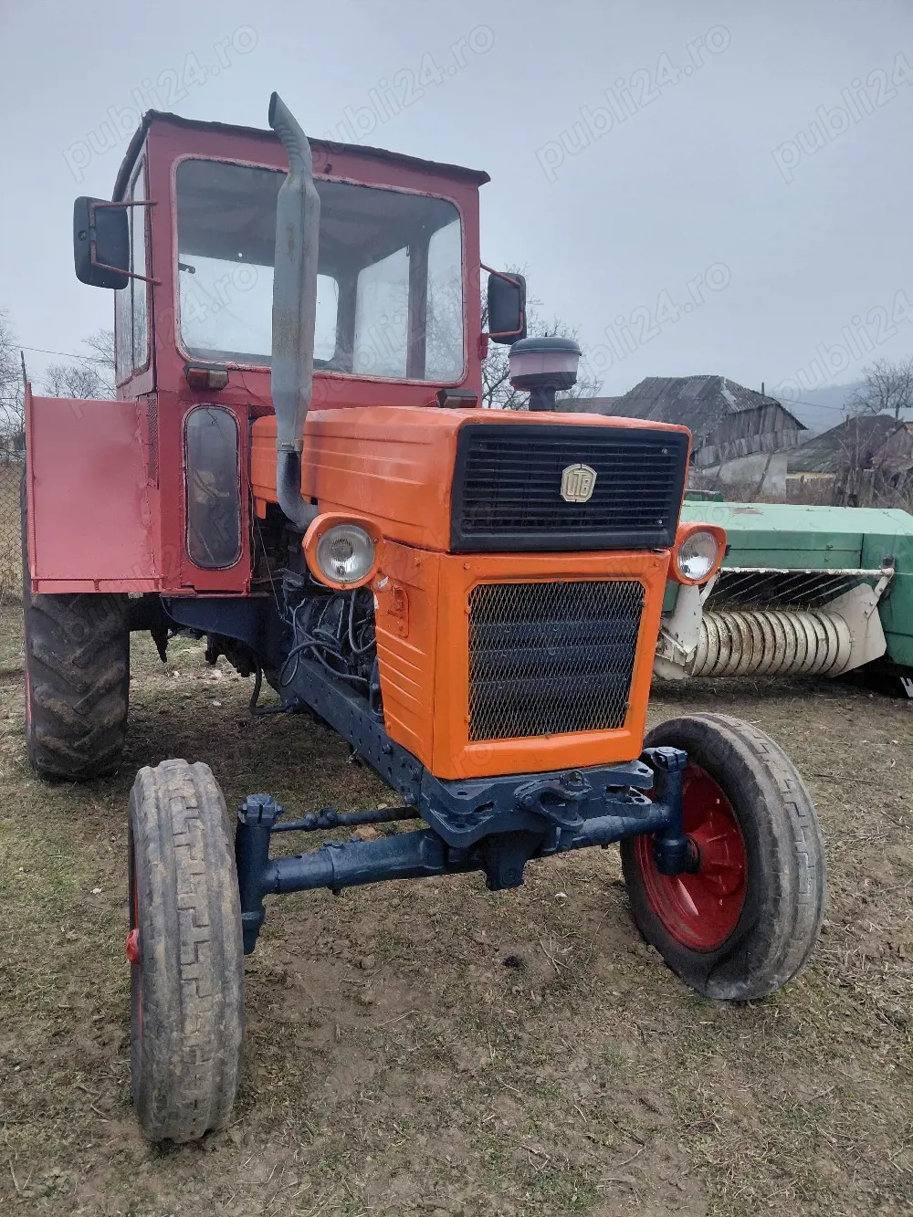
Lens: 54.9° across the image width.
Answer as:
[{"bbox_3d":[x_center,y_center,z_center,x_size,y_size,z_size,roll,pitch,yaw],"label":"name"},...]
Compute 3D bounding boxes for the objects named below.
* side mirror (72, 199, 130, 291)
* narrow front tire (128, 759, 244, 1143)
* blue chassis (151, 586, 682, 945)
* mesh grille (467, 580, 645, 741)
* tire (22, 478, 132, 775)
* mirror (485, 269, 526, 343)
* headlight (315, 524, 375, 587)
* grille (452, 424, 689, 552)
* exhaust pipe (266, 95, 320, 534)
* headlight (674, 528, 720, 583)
[{"bbox_3d":[-1.273,-1.310,3.151,0.175,0.310,0.065,-2,9,-23],"label":"side mirror"},{"bbox_3d":[-0.635,0.755,2.013,0.180,0.810,0.810,-2,9,-23],"label":"narrow front tire"},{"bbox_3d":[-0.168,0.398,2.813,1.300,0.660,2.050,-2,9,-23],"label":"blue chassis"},{"bbox_3d":[0.223,0.112,2.004,0.450,0.370,0.030,-2,11,-25],"label":"mesh grille"},{"bbox_3d":[-1.773,0.020,4.126,0.390,1.560,1.560,-2,9,-23],"label":"tire"},{"bbox_3d":[0.213,-1.297,3.786,0.168,0.305,0.065,-2,9,-23],"label":"mirror"},{"bbox_3d":[-0.234,-0.111,1.811,0.123,0.123,0.075,-2,9,-23],"label":"headlight"},{"bbox_3d":[0.249,-0.256,1.919,0.570,0.268,0.050,-2,11,-25],"label":"grille"},{"bbox_3d":[-0.451,-0.812,2.494,0.155,1.190,0.135,-2,11,-25],"label":"exhaust pipe"},{"bbox_3d":[0.606,-0.146,2.269,0.140,0.140,0.080,-2,11,-25],"label":"headlight"}]

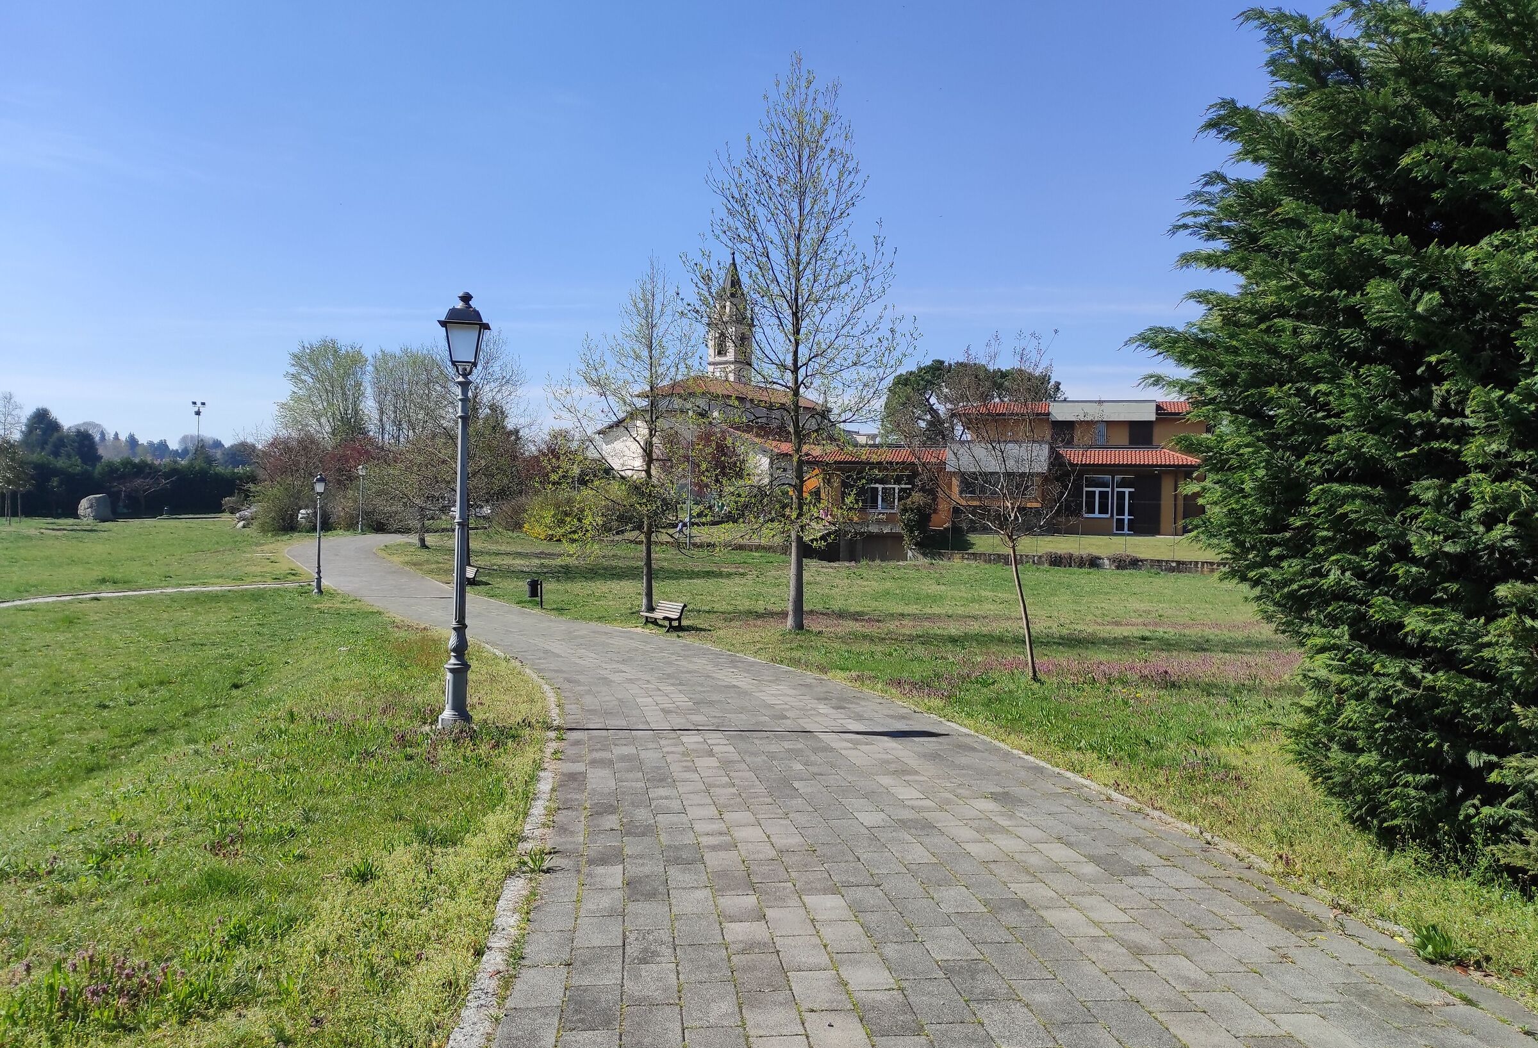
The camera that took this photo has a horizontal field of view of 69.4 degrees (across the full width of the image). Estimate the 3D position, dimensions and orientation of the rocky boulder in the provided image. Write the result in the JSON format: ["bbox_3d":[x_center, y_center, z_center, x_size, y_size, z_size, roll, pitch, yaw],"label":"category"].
[{"bbox_3d":[-42.481,-0.985,70.000,2.200,1.750,1.900,1,-1,-30],"label":"rocky boulder"}]

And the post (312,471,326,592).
[{"bbox_3d":[-14.427,0.316,35.600,0.440,3.950,0.440,1,-1,-7],"label":"post"}]

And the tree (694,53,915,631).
[{"bbox_3d":[0.744,-4.099,25.000,4.900,13.000,4.800,1,-1,0],"label":"tree"}]

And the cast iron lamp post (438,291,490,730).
[{"bbox_3d":[-2.766,-0.119,10.000,0.440,3.940,0.440,1,-1,-7],"label":"cast iron lamp post"}]

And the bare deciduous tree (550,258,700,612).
[{"bbox_3d":[-3.888,-2.427,30.300,4.050,9.650,4.000,1,-1,0],"label":"bare deciduous tree"}]

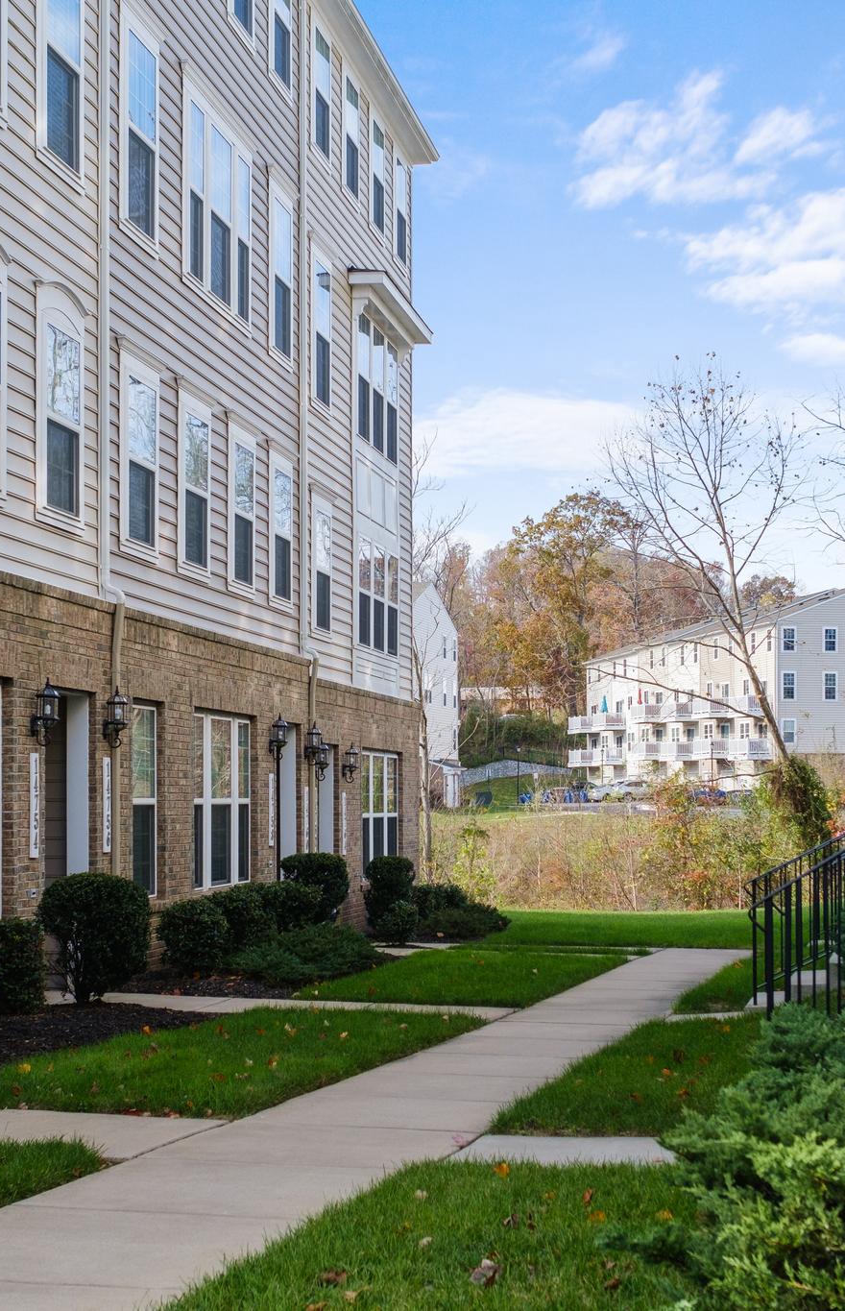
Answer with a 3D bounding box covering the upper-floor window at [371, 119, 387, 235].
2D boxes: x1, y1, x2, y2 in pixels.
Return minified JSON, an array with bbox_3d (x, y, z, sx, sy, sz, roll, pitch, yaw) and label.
[{"bbox_3d":[-0.672,-7.307,29.322,0.120,1.614,1.009,0,-2,11],"label":"upper-floor window"}]

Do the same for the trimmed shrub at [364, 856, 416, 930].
[{"bbox_3d":[-0.472,3.429,27.344,0.706,1.059,0.706,0,-2,11],"label":"trimmed shrub"}]

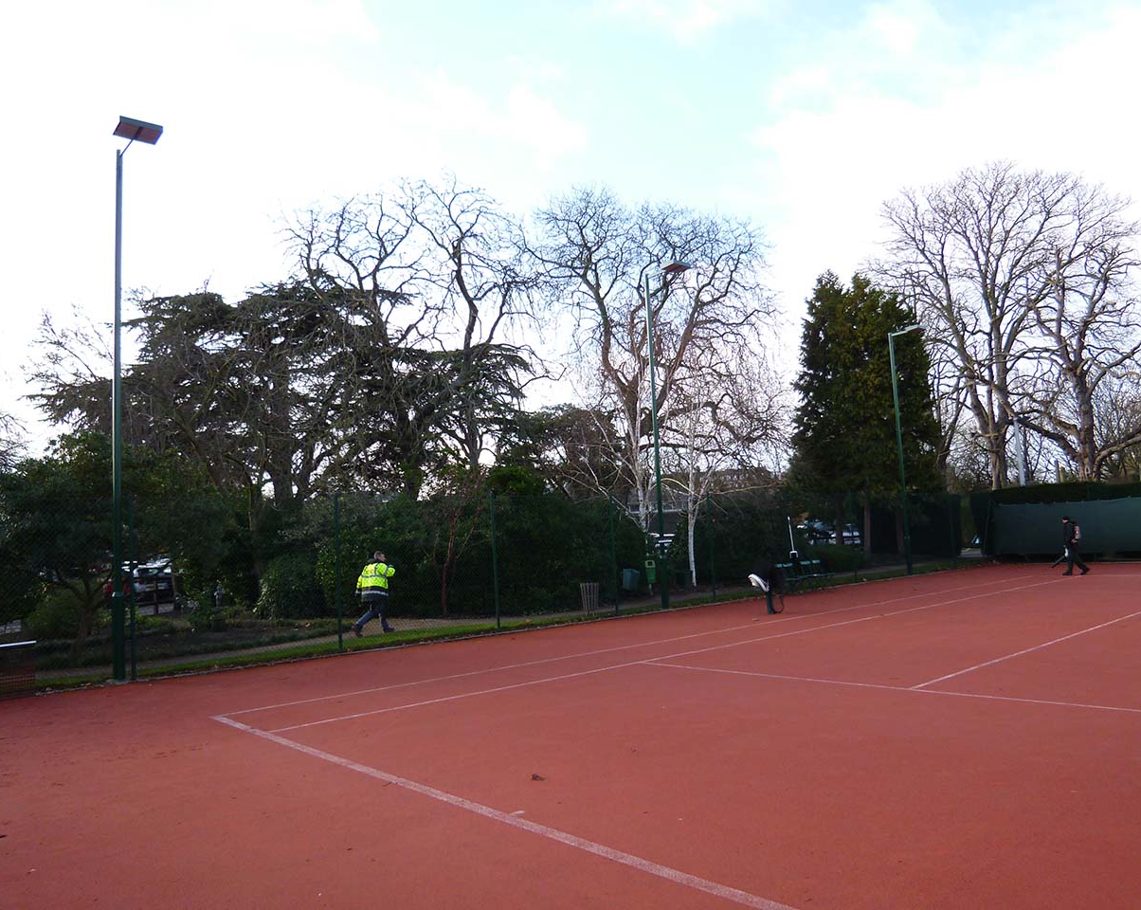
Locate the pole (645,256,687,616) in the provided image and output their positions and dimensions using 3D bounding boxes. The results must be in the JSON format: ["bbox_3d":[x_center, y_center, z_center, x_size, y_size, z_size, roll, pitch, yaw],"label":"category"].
[{"bbox_3d":[2.475,-0.482,20.511,0.620,8.450,1.320,2,-7,-41],"label":"pole"}]

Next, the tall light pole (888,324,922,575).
[{"bbox_3d":[11.740,-0.143,28.732,0.620,8.500,1.320,2,-7,-41],"label":"tall light pole"}]

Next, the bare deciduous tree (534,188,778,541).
[{"bbox_3d":[4.021,-3.537,39.000,11.000,18.000,10.500,-3,-5,6],"label":"bare deciduous tree"}]

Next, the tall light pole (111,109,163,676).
[{"bbox_3d":[-6.744,-0.840,12.872,0.620,8.500,1.320,2,-7,-41],"label":"tall light pole"}]

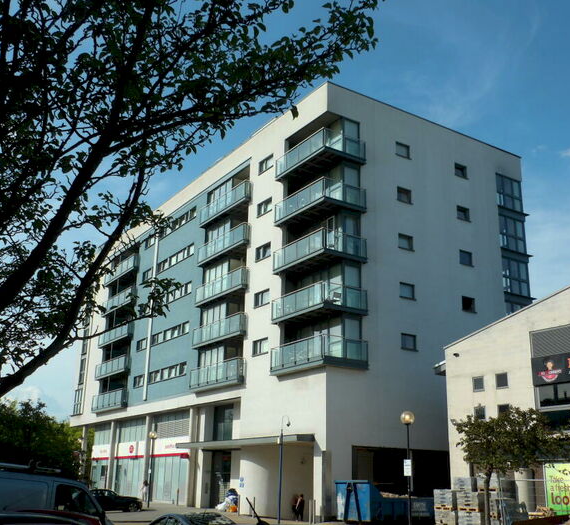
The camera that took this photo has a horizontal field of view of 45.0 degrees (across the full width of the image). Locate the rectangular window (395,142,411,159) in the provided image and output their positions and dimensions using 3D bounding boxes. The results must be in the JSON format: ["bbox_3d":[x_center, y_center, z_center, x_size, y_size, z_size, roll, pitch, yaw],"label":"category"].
[{"bbox_3d":[7.026,-6.674,41.157,1.078,0.831,0.150,12,-20,-31],"label":"rectangular window"}]

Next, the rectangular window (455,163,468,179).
[{"bbox_3d":[11.164,-5.776,43.736,1.062,0.831,0.150,12,-20,-31],"label":"rectangular window"}]

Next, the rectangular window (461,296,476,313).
[{"bbox_3d":[10.975,2.528,41.147,1.062,0.831,0.150,12,-20,-31],"label":"rectangular window"}]

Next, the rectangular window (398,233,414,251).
[{"bbox_3d":[6.899,-1.138,39.431,1.078,0.831,0.150,12,-20,-31],"label":"rectangular window"}]

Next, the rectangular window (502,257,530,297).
[{"bbox_3d":[14.842,0.975,44.202,2.564,2.441,0.230,12,-21,-31],"label":"rectangular window"}]

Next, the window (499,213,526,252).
[{"bbox_3d":[14.990,-1.817,45.124,2.552,2.305,0.203,12,-20,-31],"label":"window"}]

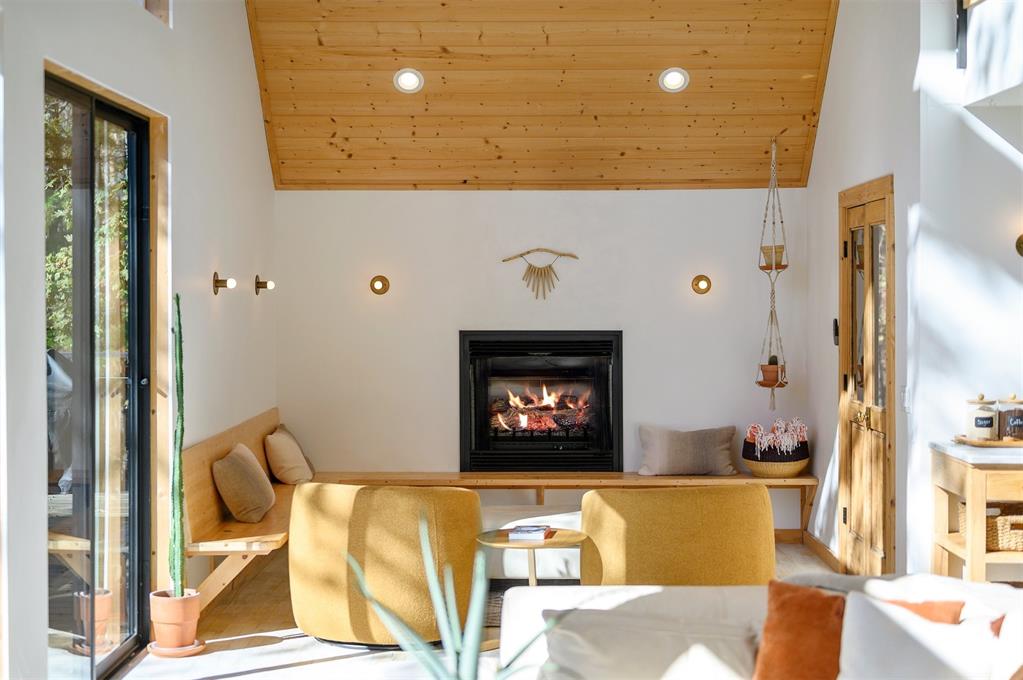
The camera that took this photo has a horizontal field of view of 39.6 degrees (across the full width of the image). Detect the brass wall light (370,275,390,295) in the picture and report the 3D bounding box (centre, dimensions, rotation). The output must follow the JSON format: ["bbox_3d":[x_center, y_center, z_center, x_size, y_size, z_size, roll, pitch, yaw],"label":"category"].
[{"bbox_3d":[-0.822,-0.342,8.858,0.121,0.121,0.110,0,2,1],"label":"brass wall light"}]

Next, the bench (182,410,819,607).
[{"bbox_3d":[0.168,0.892,7.681,3.320,0.860,2.450,0,2,1],"label":"bench"}]

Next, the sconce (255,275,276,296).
[{"bbox_3d":[-1.435,-0.319,8.306,0.110,0.121,0.121,0,2,1],"label":"sconce"}]

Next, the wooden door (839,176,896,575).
[{"bbox_3d":[1.840,0.265,7.261,0.090,2.112,1.168,0,2,1],"label":"wooden door"}]

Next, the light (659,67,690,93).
[{"bbox_3d":[0.956,-1.525,8.328,0.183,0.183,0.030,0,43,1],"label":"light"}]

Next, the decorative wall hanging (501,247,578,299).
[{"bbox_3d":[0.184,-0.416,8.872,0.477,0.323,0.030,0,2,1],"label":"decorative wall hanging"}]

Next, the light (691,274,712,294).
[{"bbox_3d":[1.190,-0.343,8.821,0.121,0.121,0.110,0,2,1],"label":"light"}]

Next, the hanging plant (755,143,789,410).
[{"bbox_3d":[1.574,-0.397,8.591,0.200,1.630,0.200,0,2,1],"label":"hanging plant"}]

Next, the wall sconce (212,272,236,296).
[{"bbox_3d":[-1.454,-0.286,7.231,0.110,0.121,0.121,0,2,1],"label":"wall sconce"}]

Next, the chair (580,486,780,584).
[{"bbox_3d":[0.771,0.995,6.551,0.850,0.730,0.800,-1,2,-19],"label":"chair"}]

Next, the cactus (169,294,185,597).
[{"bbox_3d":[-1.480,0.460,6.271,0.080,1.320,0.080,0,2,1],"label":"cactus"}]

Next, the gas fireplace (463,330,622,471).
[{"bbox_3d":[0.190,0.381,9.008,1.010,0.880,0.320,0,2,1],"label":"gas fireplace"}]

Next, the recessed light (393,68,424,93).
[{"bbox_3d":[-0.605,-1.525,8.352,0.183,0.183,0.030,0,43,1],"label":"recessed light"}]

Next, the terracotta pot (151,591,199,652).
[{"bbox_3d":[-1.491,1.249,6.300,0.225,0.250,0.225,0,2,0],"label":"terracotta pot"}]

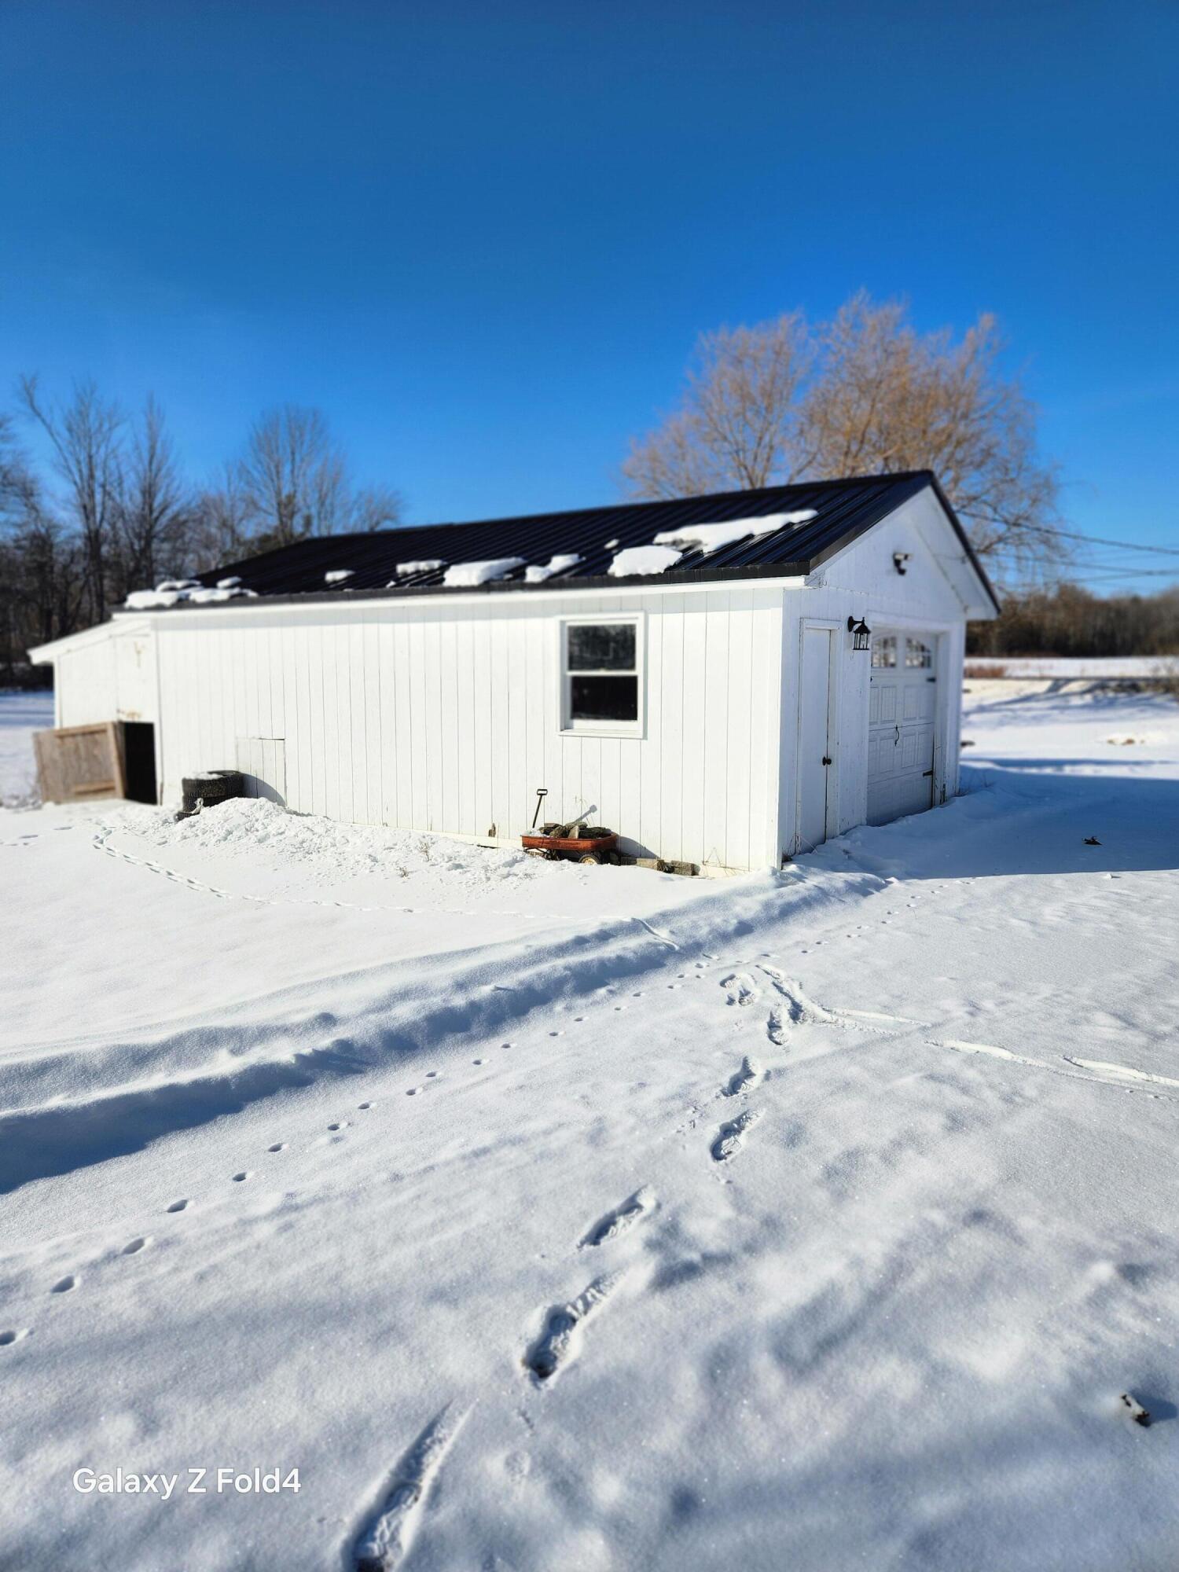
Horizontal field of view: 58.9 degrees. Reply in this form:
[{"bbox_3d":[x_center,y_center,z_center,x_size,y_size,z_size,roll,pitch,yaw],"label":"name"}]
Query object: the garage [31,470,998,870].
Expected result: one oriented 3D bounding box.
[{"bbox_3d":[-1.293,-1.544,13.051,10.903,3.496,6.003,4,8,34],"label":"garage"}]

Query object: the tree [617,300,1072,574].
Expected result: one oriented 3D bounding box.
[{"bbox_3d":[7.642,-8.565,32.260,13.891,12.748,13.891,0,6,0],"label":"tree"}]

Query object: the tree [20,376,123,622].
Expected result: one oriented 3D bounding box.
[{"bbox_3d":[-31.516,-15.431,64.694,6.829,19.312,6.829,0,6,0],"label":"tree"}]

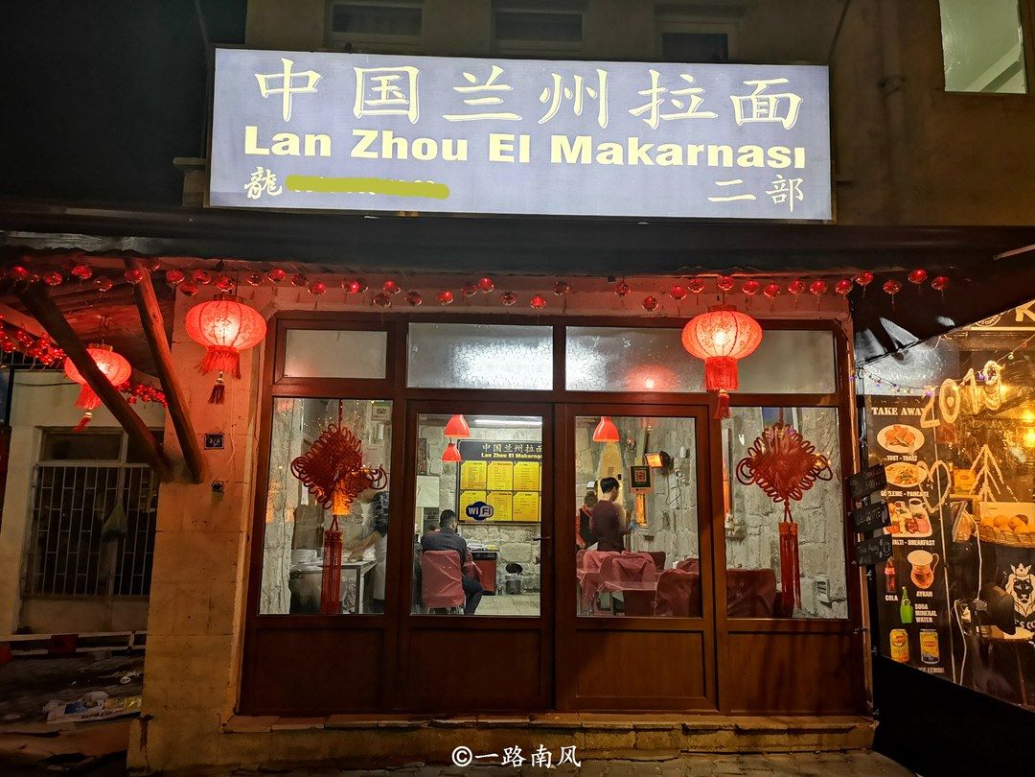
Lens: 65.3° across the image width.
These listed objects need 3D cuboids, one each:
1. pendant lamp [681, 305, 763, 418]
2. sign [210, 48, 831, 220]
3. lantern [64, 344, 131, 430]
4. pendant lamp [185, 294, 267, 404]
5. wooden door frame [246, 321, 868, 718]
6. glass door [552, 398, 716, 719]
[{"bbox_3d":[1.238,-0.163,4.857,0.475,0.684,0.475,1,-10,-2],"label":"pendant lamp"},{"bbox_3d":[0.055,-1.680,5.464,4.123,1.070,0.170,1,-4,-2],"label":"sign"},{"bbox_3d":[-3.296,-0.013,6.322,0.475,0.683,0.475,1,-10,-2],"label":"lantern"},{"bbox_3d":[-1.815,-0.248,5.005,0.475,0.689,0.475,1,-10,-2],"label":"pendant lamp"},{"bbox_3d":[0.259,0.822,5.585,4.116,2.701,0.100,1,-10,-2],"label":"wooden door frame"},{"bbox_3d":[0.799,1.126,5.553,1.100,2.047,0.070,1,-10,-2],"label":"glass door"}]

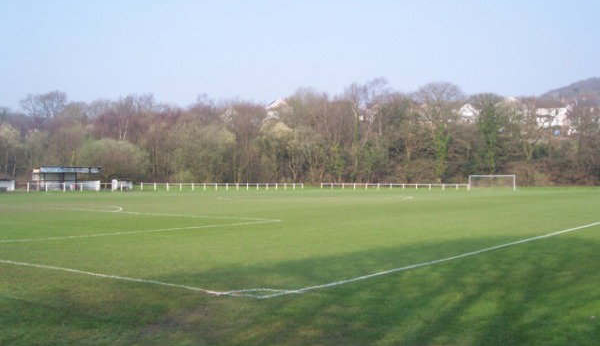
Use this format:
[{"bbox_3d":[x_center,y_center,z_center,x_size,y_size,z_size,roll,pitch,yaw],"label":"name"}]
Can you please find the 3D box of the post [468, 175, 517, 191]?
[{"bbox_3d":[31.614,1.706,107.077,7.500,2.520,1.700,0,-1,37],"label":"post"}]

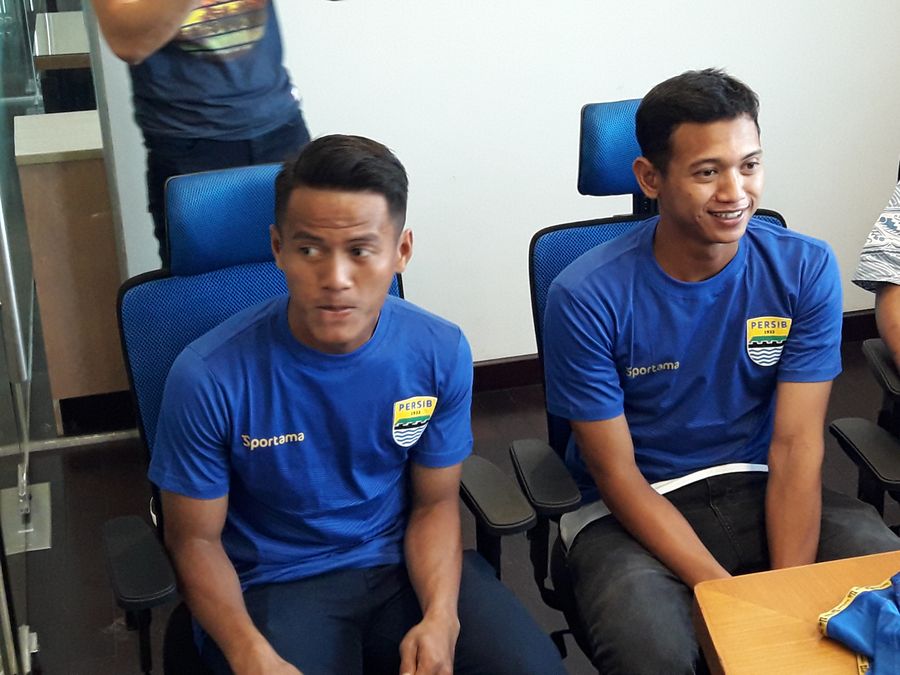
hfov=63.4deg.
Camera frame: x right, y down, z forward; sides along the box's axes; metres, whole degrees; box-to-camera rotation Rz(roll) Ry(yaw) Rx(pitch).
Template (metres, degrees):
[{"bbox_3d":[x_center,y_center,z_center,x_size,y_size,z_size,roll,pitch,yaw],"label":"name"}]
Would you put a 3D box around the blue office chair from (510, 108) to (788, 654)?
[{"bbox_3d":[0.433,0.230,1.277,0.670,1.240,0.670,-3,17,-5],"label":"blue office chair"}]

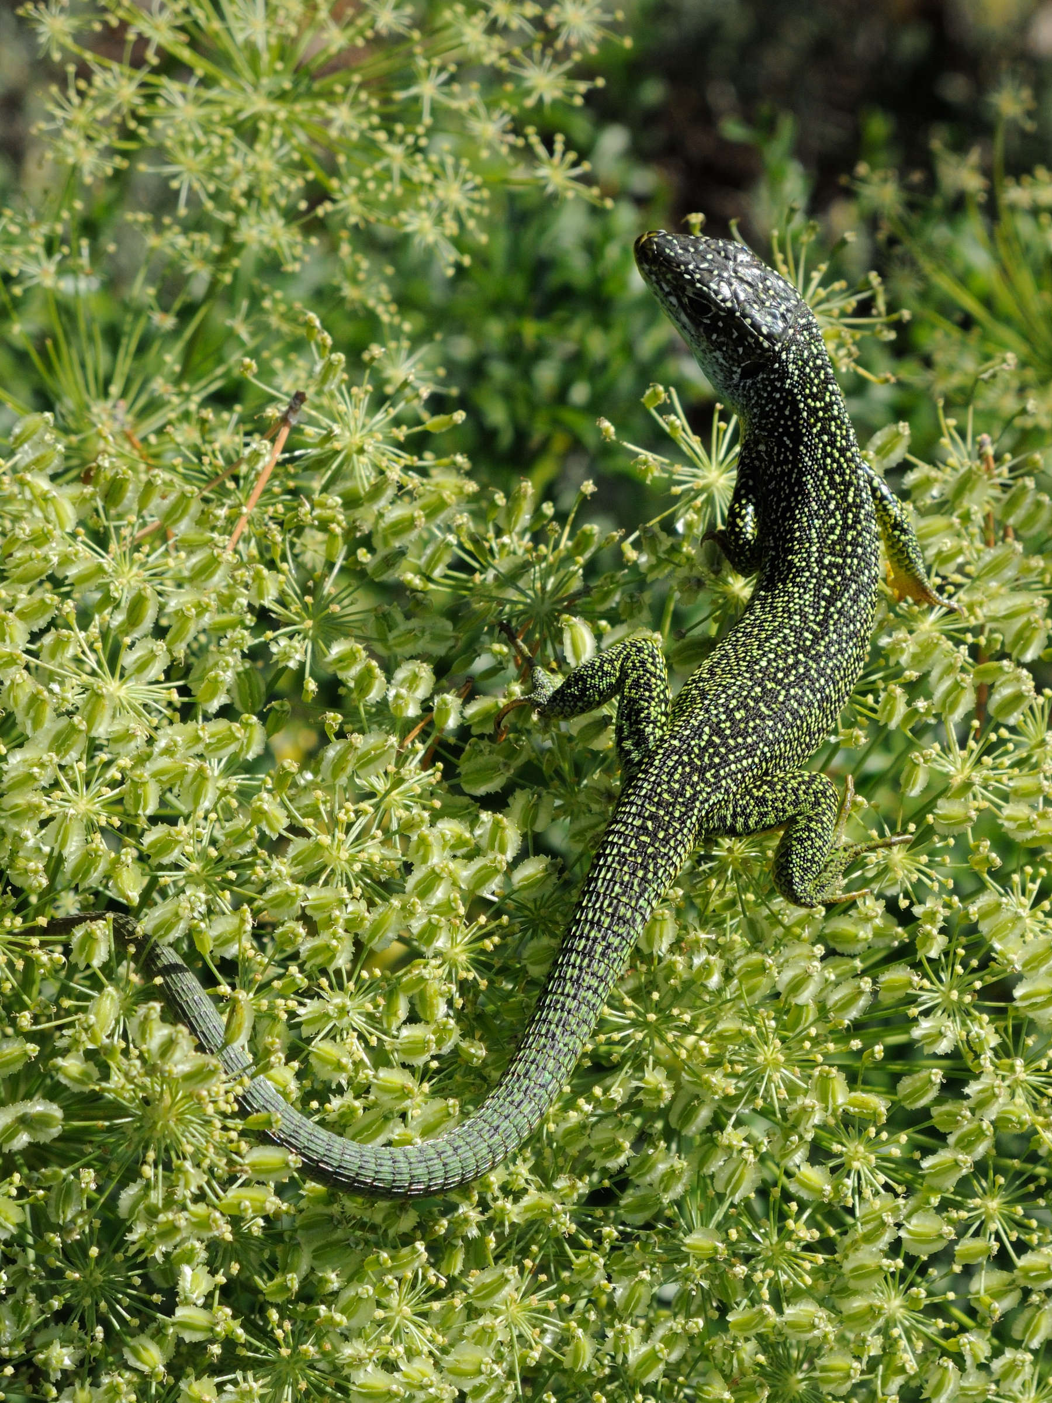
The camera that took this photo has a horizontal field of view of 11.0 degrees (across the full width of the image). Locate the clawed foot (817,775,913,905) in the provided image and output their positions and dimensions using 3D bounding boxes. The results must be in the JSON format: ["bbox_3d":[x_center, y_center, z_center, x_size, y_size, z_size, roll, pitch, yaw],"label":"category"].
[{"bbox_3d":[0.046,0.019,0.740,0.018,0.009,0.016,-27,49,-26],"label":"clawed foot"}]

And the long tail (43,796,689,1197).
[{"bbox_3d":[-0.021,0.039,0.730,0.087,0.028,0.057,0,43,0],"label":"long tail"}]

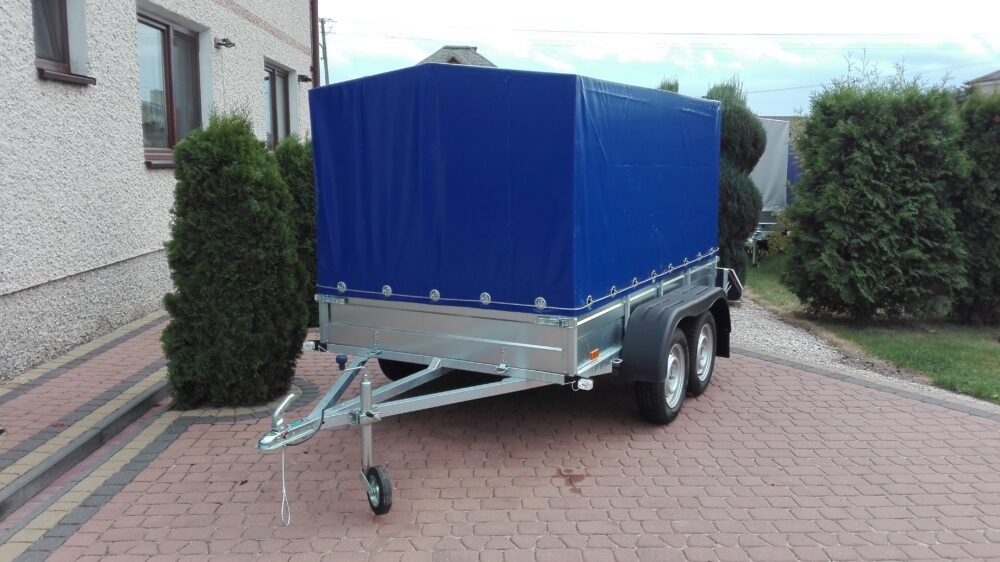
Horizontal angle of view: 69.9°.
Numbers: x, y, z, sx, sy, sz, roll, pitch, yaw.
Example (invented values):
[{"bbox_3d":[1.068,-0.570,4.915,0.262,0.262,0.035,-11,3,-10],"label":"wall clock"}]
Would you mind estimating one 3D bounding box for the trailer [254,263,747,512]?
[{"bbox_3d":[0.057,0.390,4.358,2.043,0.755,3.928,4,9,30],"label":"trailer"}]

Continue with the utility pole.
[{"bbox_3d":[-8.266,-8.007,34.641,0.750,9.020,0.280,-3,8,-13],"label":"utility pole"}]

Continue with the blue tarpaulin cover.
[{"bbox_3d":[0.322,-0.633,4.702,1.610,1.204,2.702,4,9,30],"label":"blue tarpaulin cover"}]

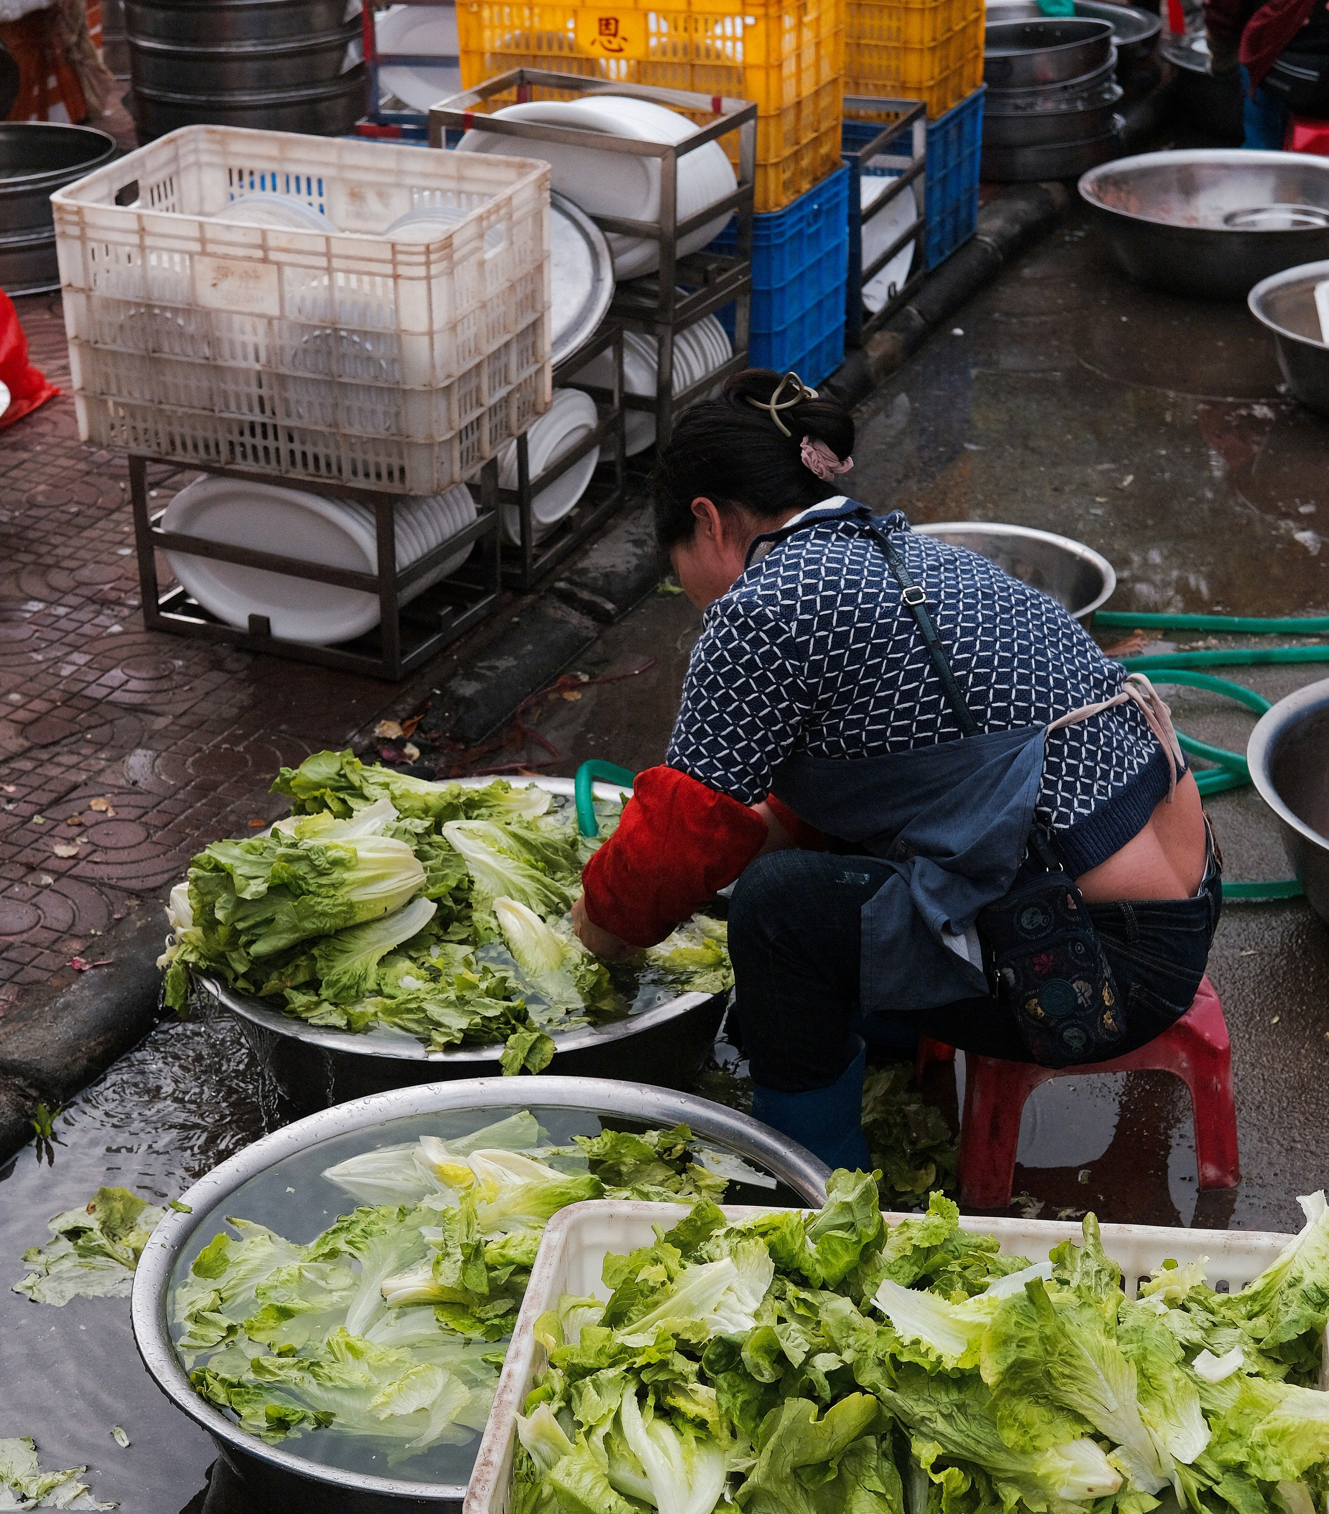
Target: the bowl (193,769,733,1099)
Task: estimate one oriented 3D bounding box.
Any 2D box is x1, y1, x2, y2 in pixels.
[{"bbox_3d":[-0.204,0.265,3.399,0.681,0.207,0.681,-1,25,0],"label":"bowl"}]

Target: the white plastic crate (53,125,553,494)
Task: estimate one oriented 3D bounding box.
[{"bbox_3d":[-0.521,-0.669,4.348,0.611,0.374,0.423,9,29,17],"label":"white plastic crate"}]

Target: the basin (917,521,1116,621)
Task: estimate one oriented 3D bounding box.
[{"bbox_3d":[0.458,-0.204,4.433,0.437,0.153,0.437,-1,25,0],"label":"basin"}]

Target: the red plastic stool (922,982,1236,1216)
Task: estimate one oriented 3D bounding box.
[{"bbox_3d":[0.460,0.350,3.225,0.305,0.177,0.217,-3,25,-5],"label":"red plastic stool"}]

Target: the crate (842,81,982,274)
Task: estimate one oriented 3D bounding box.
[{"bbox_3d":[0.345,-1.275,6.358,0.611,0.303,0.425,8,27,19],"label":"crate"}]

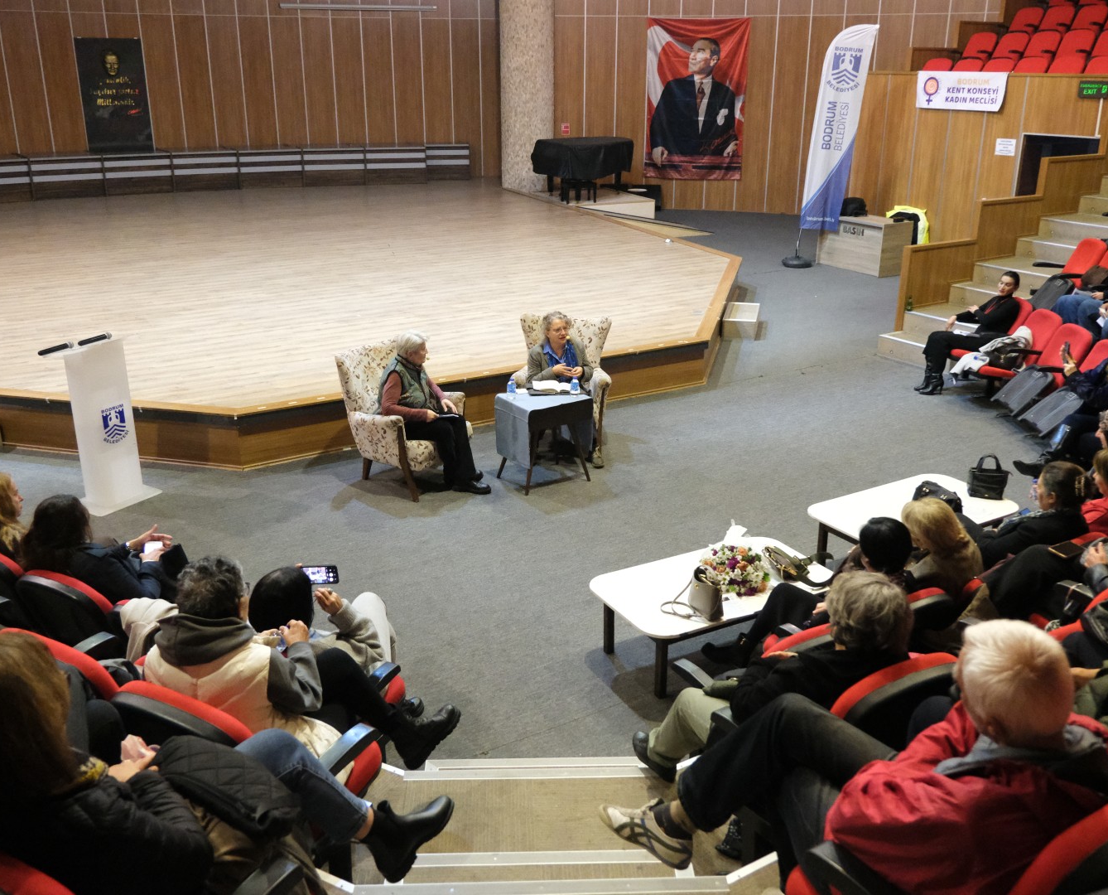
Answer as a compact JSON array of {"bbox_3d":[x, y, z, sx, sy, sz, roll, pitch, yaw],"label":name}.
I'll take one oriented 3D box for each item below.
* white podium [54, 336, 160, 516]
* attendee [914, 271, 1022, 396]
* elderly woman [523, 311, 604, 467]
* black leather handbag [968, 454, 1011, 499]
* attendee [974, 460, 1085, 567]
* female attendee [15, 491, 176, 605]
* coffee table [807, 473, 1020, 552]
[{"bbox_3d":[-3.150,-0.178,7.300,0.400,1.150,0.560,10,21,26],"label":"white podium"},{"bbox_3d":[3.972,-1.104,9.965,0.880,1.180,0.520,-1,19,-3],"label":"attendee"},{"bbox_3d":[0.073,-0.492,8.401,0.550,1.160,0.820,-3,19,-10],"label":"elderly woman"},{"bbox_3d":[2.760,0.177,6.623,0.220,0.270,0.130,5,20,15],"label":"black leather handbag"},{"bbox_3d":[2.169,0.548,5.183,0.520,1.180,0.850,-16,25,-39],"label":"attendee"},{"bbox_3d":[-1.881,0.654,4.841,0.540,1.190,0.860,11,22,28],"label":"female attendee"},{"bbox_3d":[2.230,0.566,6.521,1.265,0.401,0.729,-11,22,-29],"label":"coffee table"}]

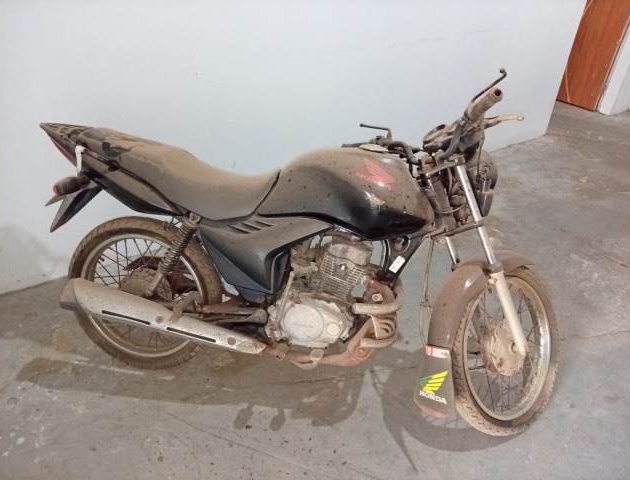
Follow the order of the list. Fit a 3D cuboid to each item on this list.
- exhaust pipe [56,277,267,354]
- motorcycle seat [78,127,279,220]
[{"bbox_3d":[-0.520,0.272,1.622,0.720,0.125,0.120,15,17,3],"label":"exhaust pipe"},{"bbox_3d":[-0.462,-0.230,1.647,0.715,0.240,0.270,7,16,8],"label":"motorcycle seat"}]

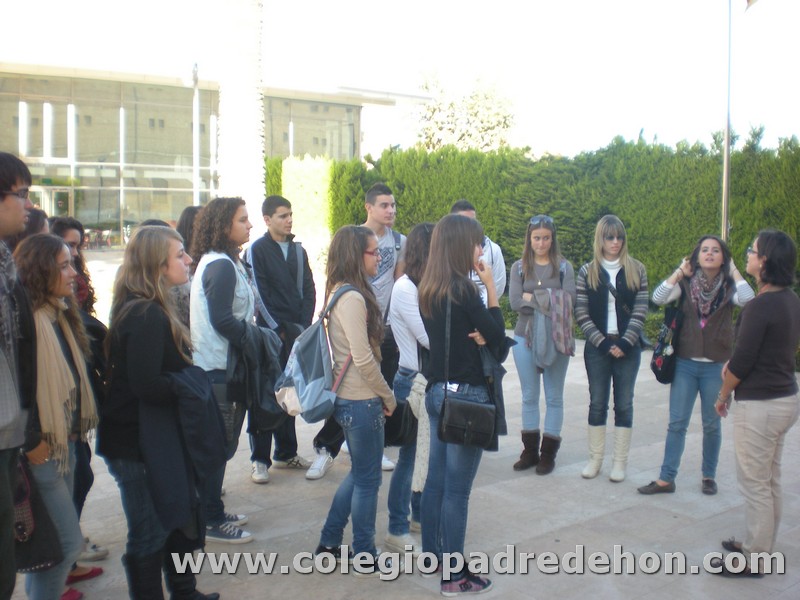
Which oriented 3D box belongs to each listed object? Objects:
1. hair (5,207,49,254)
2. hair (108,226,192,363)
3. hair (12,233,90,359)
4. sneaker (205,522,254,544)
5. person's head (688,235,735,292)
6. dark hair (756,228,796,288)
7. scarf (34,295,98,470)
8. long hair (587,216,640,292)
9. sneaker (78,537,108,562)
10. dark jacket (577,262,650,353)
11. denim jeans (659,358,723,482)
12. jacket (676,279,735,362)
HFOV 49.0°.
[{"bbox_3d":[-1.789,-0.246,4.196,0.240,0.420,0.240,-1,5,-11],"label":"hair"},{"bbox_3d":[-1.014,-0.022,3.570,0.320,0.550,0.270,-1,5,-12],"label":"hair"},{"bbox_3d":[-1.394,-0.022,3.513,0.270,0.470,0.250,0,5,0],"label":"hair"},{"bbox_3d":[-0.858,1.145,4.366,0.260,0.100,0.100,1,5,12],"label":"sneaker"},{"bbox_3d":[1.845,-0.216,5.200,0.260,0.330,0.240,2,5,21],"label":"person's head"},{"bbox_3d":[1.735,-0.196,4.047,0.190,0.260,0.180,4,6,35],"label":"dark hair"},{"bbox_3d":[-1.230,0.315,3.240,0.180,0.630,0.230,4,6,30],"label":"scarf"},{"bbox_3d":[1.319,-0.295,5.450,0.330,0.460,0.250,1,5,5],"label":"long hair"},{"bbox_3d":[-1.525,1.189,4.198,0.260,0.105,0.095,-2,6,-18],"label":"sneaker"},{"bbox_3d":[1.337,0.047,5.525,0.450,0.580,0.270,2,5,14],"label":"dark jacket"},{"bbox_3d":[1.756,0.723,5.310,0.370,0.740,0.250,2,5,15],"label":"denim jeans"},{"bbox_3d":[1.826,0.123,5.250,0.370,0.490,0.250,2,5,15],"label":"jacket"}]

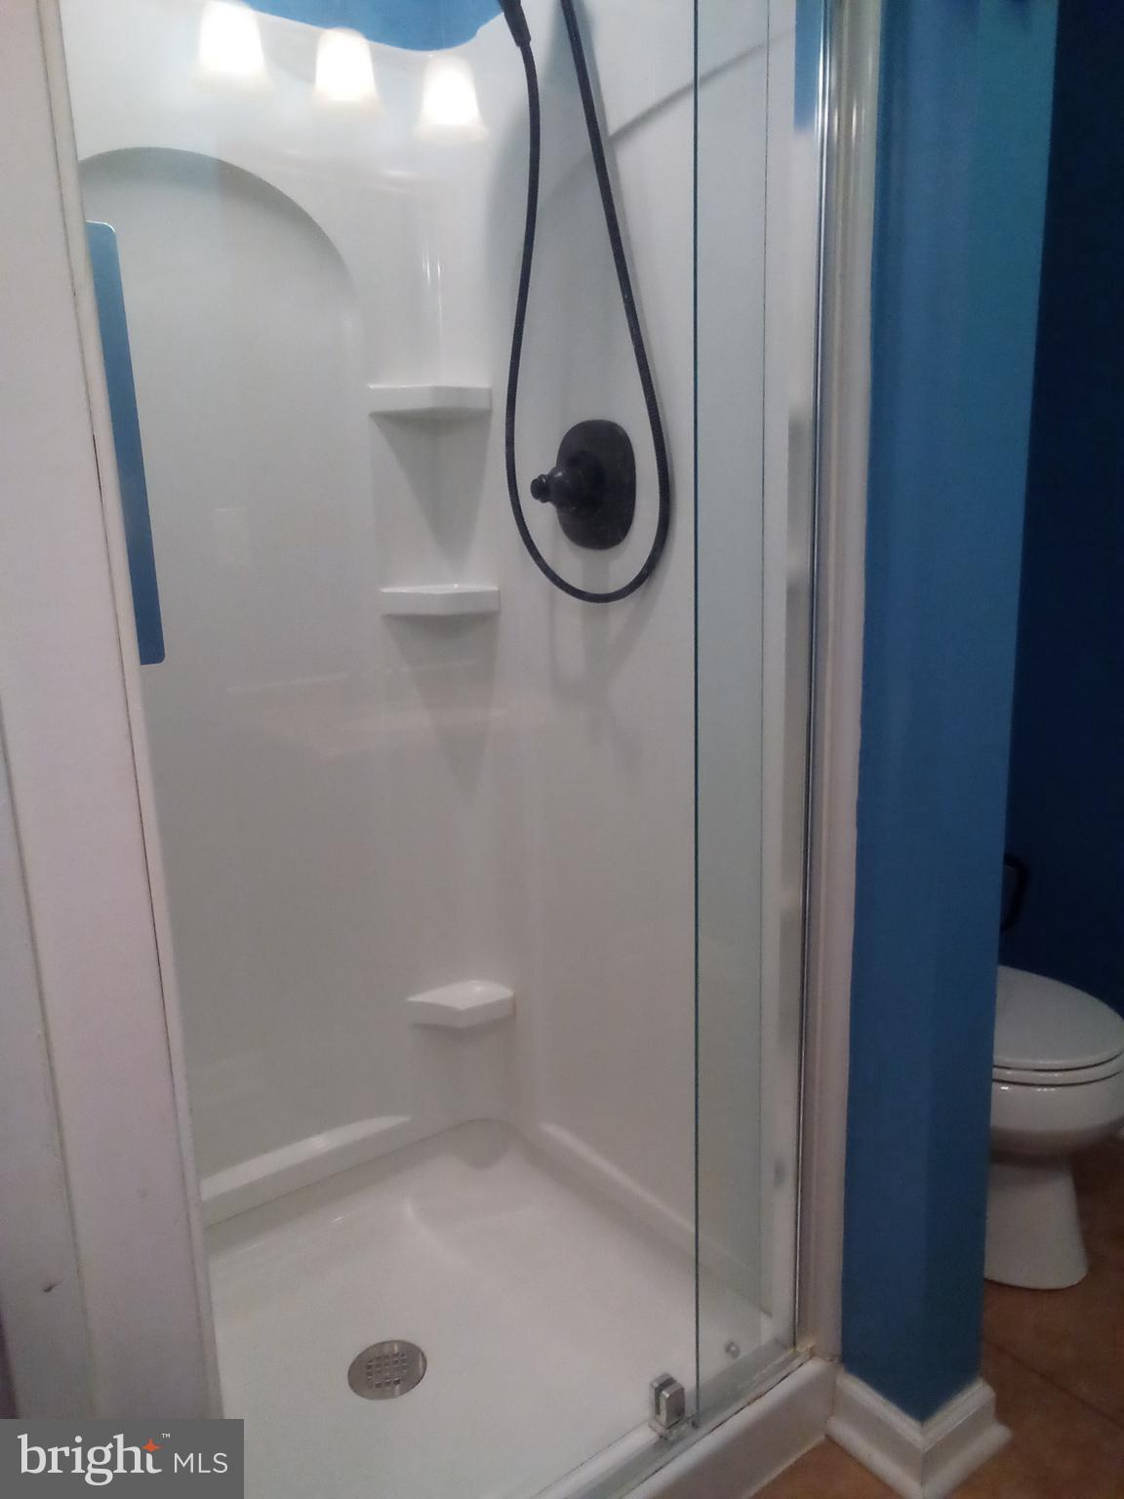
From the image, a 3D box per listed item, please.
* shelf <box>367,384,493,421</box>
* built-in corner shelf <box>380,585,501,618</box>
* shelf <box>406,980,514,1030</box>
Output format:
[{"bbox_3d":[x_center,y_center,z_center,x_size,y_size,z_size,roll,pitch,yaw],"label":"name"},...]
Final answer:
[{"bbox_3d":[-0.207,-0.558,1.728,0.194,0.043,0.121,-1,12,3],"label":"shelf"},{"bbox_3d":[-0.200,-0.247,1.797,0.195,0.042,0.121,-1,12,3],"label":"built-in corner shelf"},{"bbox_3d":[-0.182,0.463,1.959,0.189,0.043,0.121,-1,12,3],"label":"shelf"}]

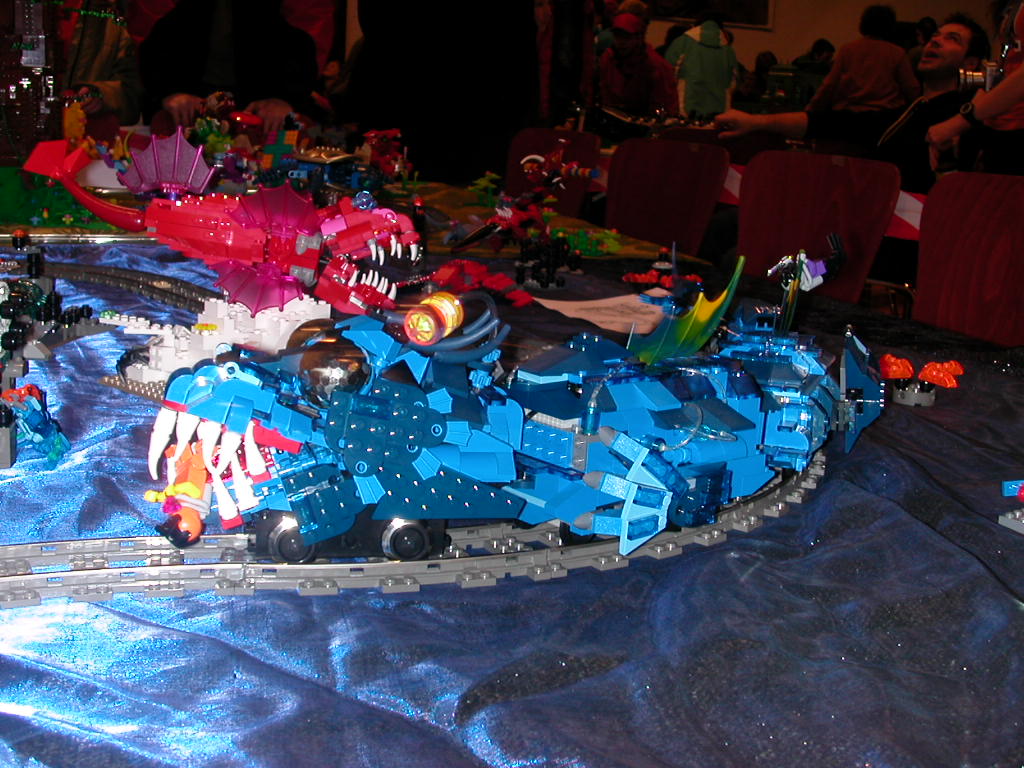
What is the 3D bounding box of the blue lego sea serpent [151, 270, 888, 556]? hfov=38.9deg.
[{"bbox_3d":[0.052,0.005,0.698,0.445,0.118,0.127,-5,14,-34],"label":"blue lego sea serpent"}]

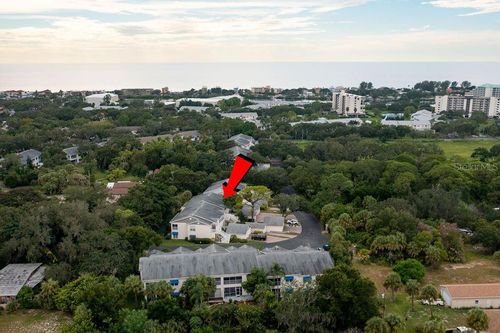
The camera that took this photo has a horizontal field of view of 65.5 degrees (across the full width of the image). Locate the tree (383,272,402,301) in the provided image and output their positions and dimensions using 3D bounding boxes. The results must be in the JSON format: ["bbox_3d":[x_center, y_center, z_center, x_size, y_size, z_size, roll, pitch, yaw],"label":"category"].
[{"bbox_3d":[32.810,27.860,89.400,4.300,7.300,4.300,0,15,0],"label":"tree"}]

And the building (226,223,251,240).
[{"bbox_3d":[-3.890,21.400,130.590,6.500,4.200,8.200,0,15,0],"label":"building"}]

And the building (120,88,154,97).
[{"bbox_3d":[-209.580,-137.010,724.140,59.000,12.500,18.000,0,15,0],"label":"building"}]

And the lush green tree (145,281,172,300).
[{"bbox_3d":[-20.520,28.960,87.350,6.000,6.700,5.000,0,15,0],"label":"lush green tree"}]

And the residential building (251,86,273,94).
[{"bbox_3d":[18.350,-119.480,620.330,34.000,15.000,20.000,0,15,0],"label":"residential building"}]

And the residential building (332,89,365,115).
[{"bbox_3d":[117.560,-75.350,461.560,25.000,28.000,33.000,-3,16,-12],"label":"residential building"}]

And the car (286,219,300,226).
[{"bbox_3d":[15.610,20.360,140.900,4.450,1.600,1.850,2,15,7],"label":"car"}]

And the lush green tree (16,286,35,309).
[{"bbox_3d":[-51.600,29.720,89.280,4.200,4.500,4.000,0,15,0],"label":"lush green tree"}]

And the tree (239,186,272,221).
[{"bbox_3d":[1.910,13.170,134.900,11.700,12.200,11.000,0,15,0],"label":"tree"}]

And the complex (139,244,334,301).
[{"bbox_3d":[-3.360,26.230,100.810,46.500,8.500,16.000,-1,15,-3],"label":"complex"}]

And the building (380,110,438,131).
[{"bbox_3d":[148.300,-42.930,363.680,45.000,12.500,25.000,0,15,0],"label":"building"}]

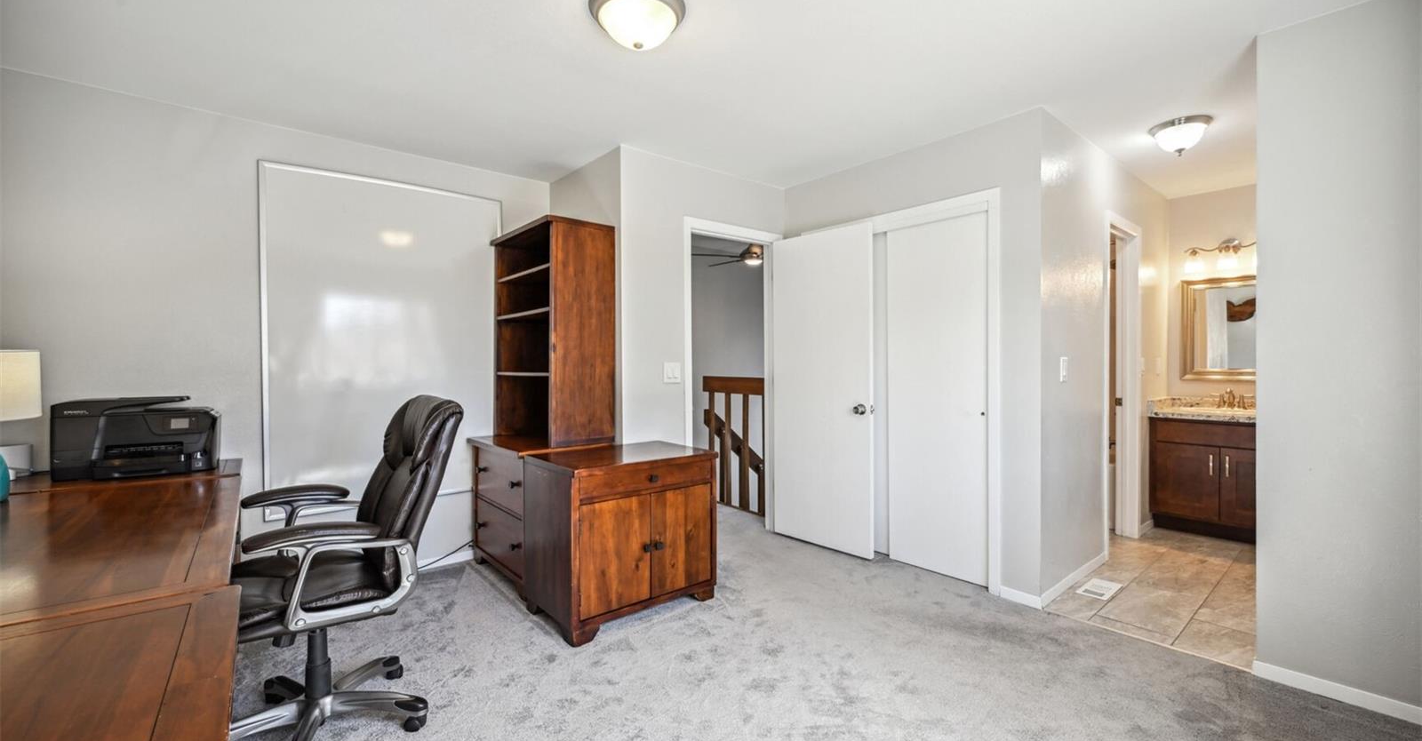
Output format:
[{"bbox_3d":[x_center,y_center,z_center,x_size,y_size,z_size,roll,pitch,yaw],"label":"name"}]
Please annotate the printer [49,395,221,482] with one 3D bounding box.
[{"bbox_3d":[-2.417,0.272,2.362,0.484,0.316,0.360,-1,1,-36],"label":"printer"}]

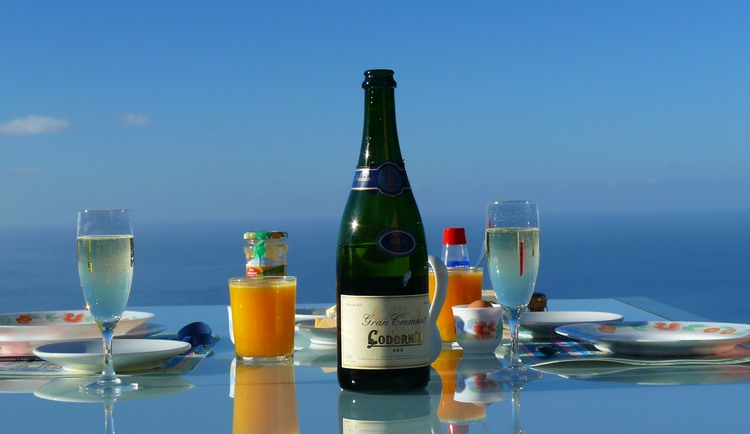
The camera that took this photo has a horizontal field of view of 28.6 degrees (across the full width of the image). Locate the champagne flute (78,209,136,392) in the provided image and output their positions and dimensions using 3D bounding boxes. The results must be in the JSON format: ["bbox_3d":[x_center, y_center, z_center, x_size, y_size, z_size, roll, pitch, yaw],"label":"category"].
[{"bbox_3d":[-0.265,0.080,1.455,0.058,0.177,0.058,-1,1,0],"label":"champagne flute"}]

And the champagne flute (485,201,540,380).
[{"bbox_3d":[0.140,0.072,1.494,0.058,0.177,0.058,-1,1,0],"label":"champagne flute"}]

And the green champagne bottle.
[{"bbox_3d":[0.006,0.013,1.394,0.088,0.302,0.088,-1,1,0],"label":"green champagne bottle"}]

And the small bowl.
[{"bbox_3d":[0.121,0.132,1.727,0.060,0.053,0.060,-1,1,0],"label":"small bowl"}]

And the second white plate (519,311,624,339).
[{"bbox_3d":[0.239,0.143,1.922,0.173,0.024,0.173,-1,1,0],"label":"second white plate"}]

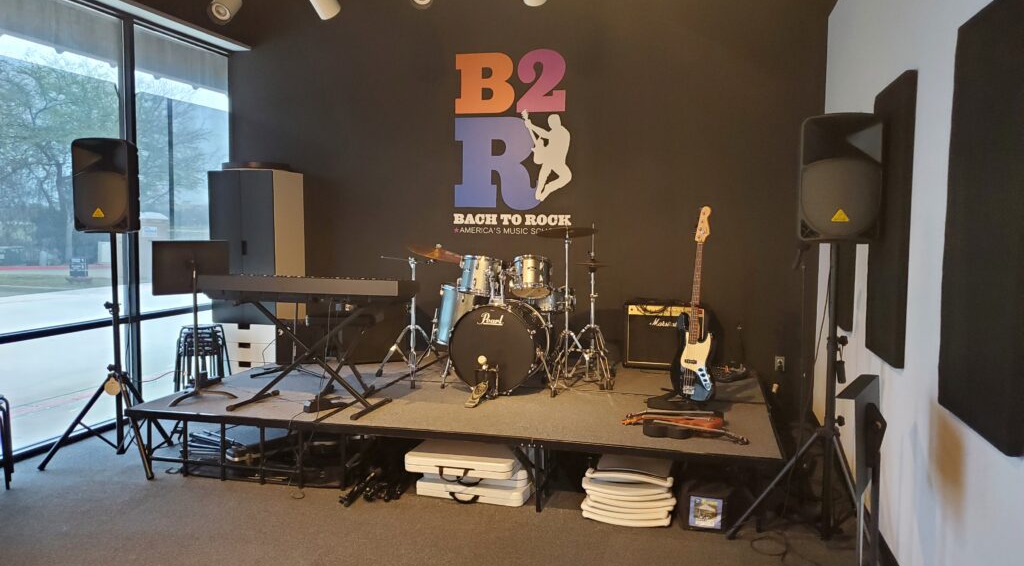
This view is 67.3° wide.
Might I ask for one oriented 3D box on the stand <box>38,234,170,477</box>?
[{"bbox_3d":[-2.459,0.409,4.870,0.790,1.430,0.650,1,5,14],"label":"stand"}]

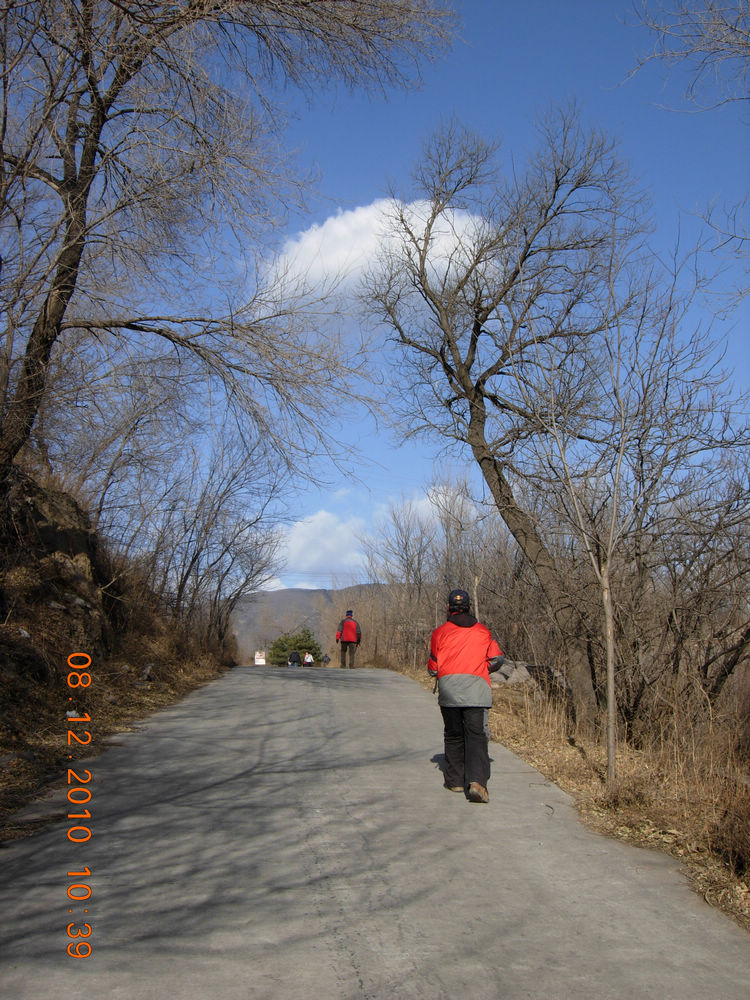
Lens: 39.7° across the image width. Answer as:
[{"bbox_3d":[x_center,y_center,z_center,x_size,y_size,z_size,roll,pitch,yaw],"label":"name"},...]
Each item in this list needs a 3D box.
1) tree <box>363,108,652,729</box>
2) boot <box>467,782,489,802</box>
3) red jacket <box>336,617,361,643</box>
[{"bbox_3d":[1.800,-1.300,14.100,3.900,8.600,3.700,0,-7,0],"label":"tree"},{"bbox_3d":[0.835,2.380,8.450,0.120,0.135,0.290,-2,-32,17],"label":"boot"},{"bbox_3d":[-0.780,3.860,30.900,0.700,0.770,0.360,0,-7,0],"label":"red jacket"}]

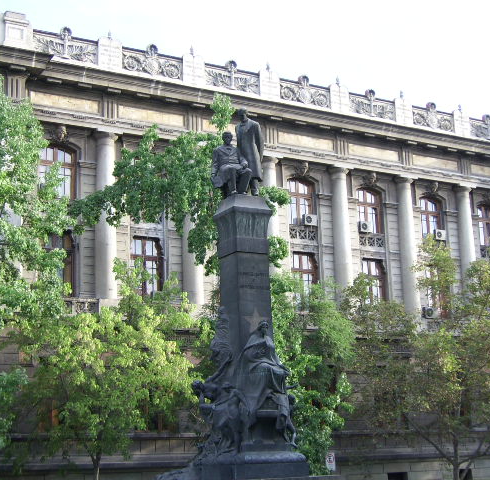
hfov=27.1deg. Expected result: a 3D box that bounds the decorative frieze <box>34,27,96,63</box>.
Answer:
[{"bbox_3d":[-8.504,-9.430,48.483,3.255,1.651,0.256,6,-14,-31],"label":"decorative frieze"}]

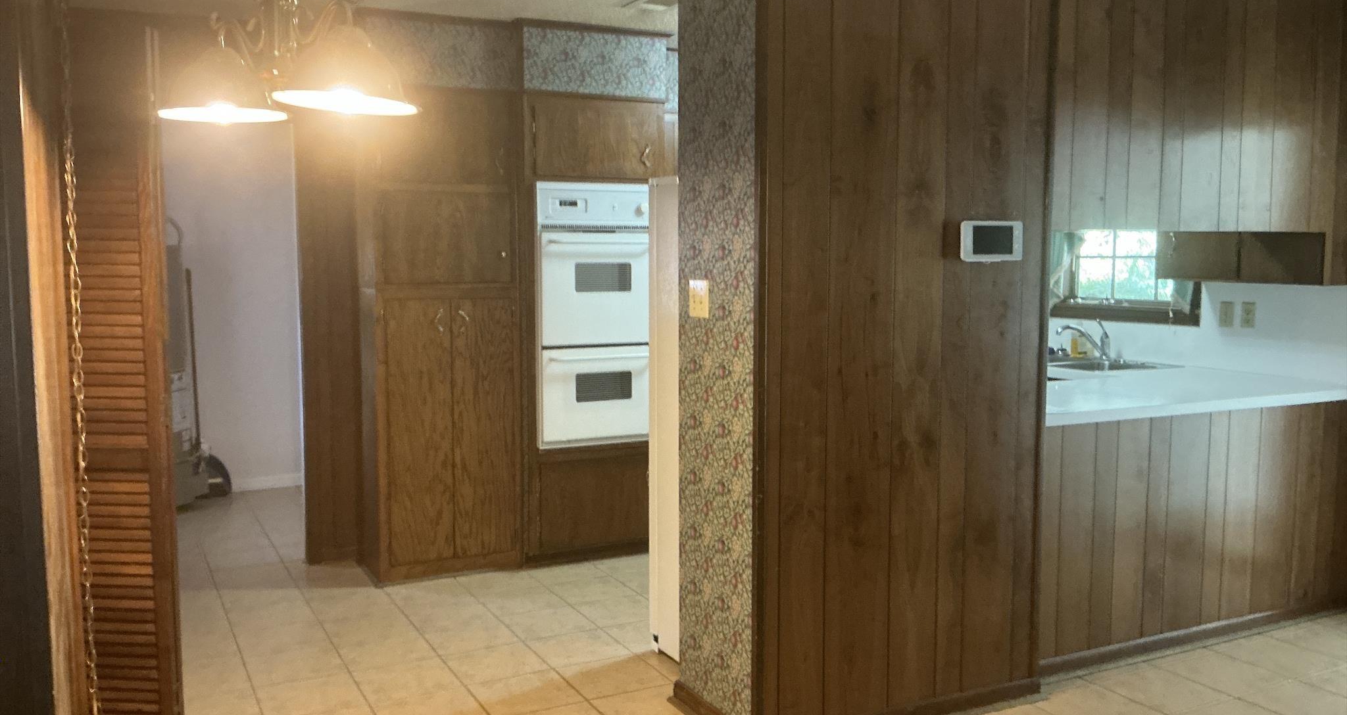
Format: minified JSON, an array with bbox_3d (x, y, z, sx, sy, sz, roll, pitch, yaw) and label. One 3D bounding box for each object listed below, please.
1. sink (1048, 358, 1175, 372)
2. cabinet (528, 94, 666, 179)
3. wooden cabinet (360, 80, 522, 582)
[{"bbox_3d":[1.905,0.111,5.229,0.540,0.190,0.820,-3,6,-27],"label":"sink"},{"bbox_3d":[-0.467,-0.992,5.137,0.640,0.370,0.580,-3,6,-27],"label":"cabinet"},{"bbox_3d":[-1.090,-0.106,4.959,0.650,2.130,0.490,-3,6,-27],"label":"wooden cabinet"}]

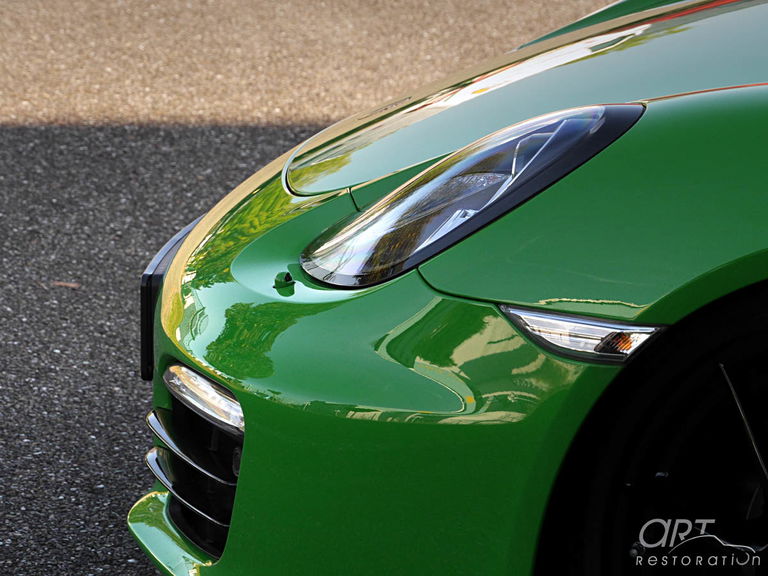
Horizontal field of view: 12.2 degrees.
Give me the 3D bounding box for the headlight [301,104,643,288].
[{"bbox_3d":[0.099,-0.114,4.168,0.410,0.225,0.270,2,11,8],"label":"headlight"}]

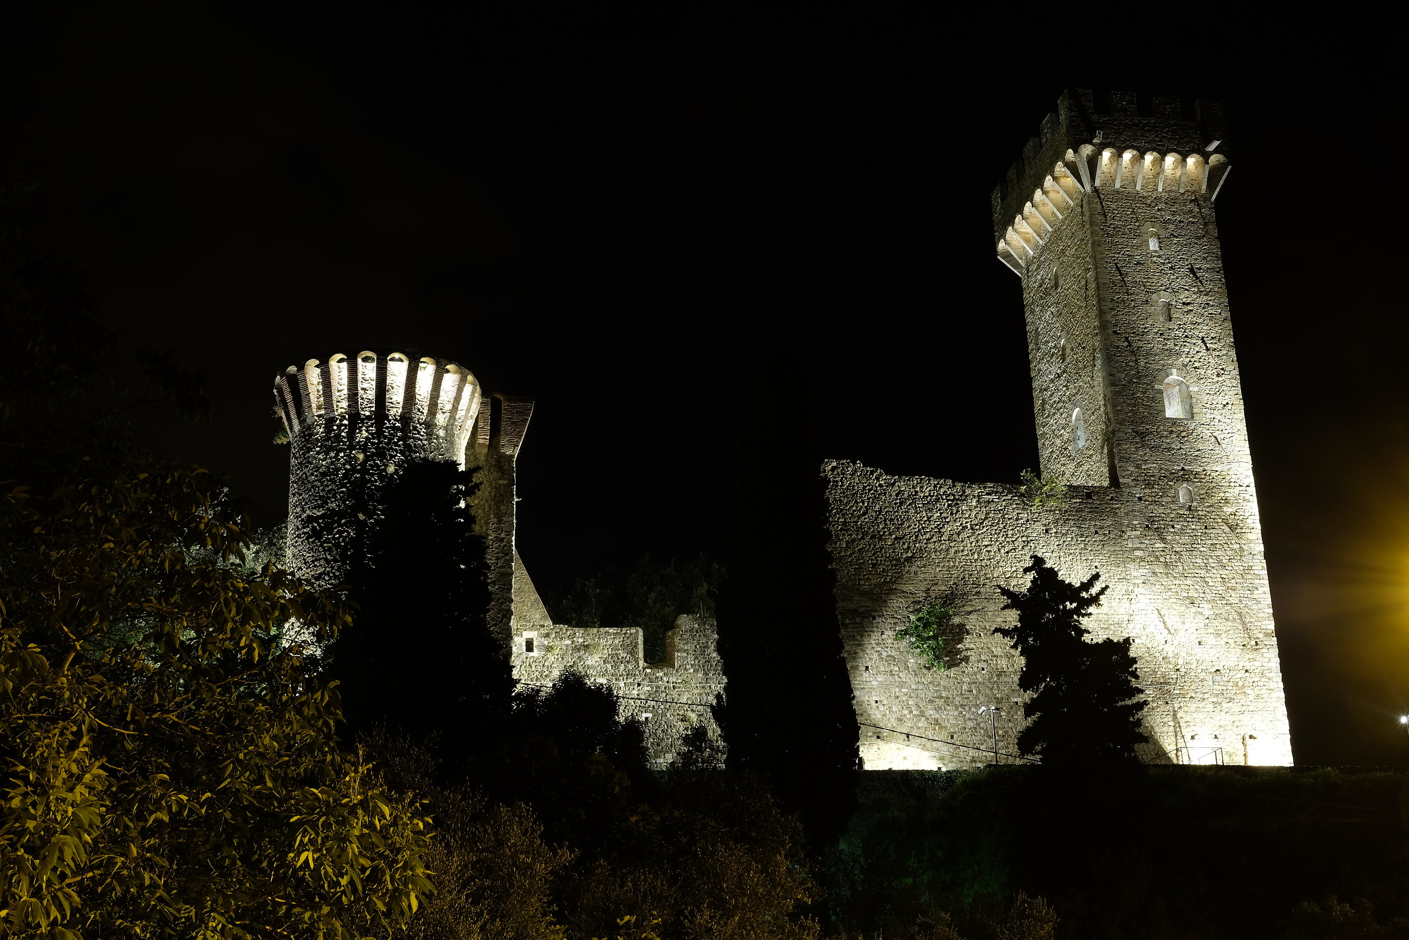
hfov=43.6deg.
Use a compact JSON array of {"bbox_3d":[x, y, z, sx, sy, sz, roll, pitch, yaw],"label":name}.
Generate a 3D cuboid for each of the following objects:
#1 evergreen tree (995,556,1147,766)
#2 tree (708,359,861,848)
[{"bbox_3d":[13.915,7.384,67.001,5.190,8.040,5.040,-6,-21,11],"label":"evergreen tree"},{"bbox_3d":[2.672,3.939,59.172,4.470,17.130,4.340,-2,-20,2],"label":"tree"}]

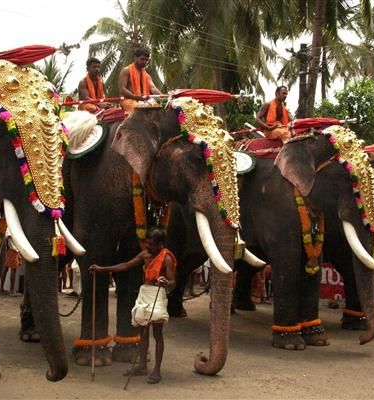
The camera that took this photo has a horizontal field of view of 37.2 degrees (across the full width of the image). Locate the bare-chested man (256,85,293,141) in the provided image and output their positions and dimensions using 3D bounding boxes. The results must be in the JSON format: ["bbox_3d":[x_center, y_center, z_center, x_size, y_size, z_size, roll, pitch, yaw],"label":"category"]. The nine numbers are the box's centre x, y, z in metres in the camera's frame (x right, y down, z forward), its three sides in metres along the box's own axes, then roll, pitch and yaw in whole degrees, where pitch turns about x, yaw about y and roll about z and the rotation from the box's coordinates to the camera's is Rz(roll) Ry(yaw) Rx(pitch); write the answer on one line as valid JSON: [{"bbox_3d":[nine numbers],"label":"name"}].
[{"bbox_3d":[1.322,-1.278,8.200,0.580,0.850,0.620,4,-6,-43],"label":"bare-chested man"}]

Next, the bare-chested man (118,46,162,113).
[{"bbox_3d":[-0.578,-1.441,6.750,0.580,0.880,0.620,3,-6,-37],"label":"bare-chested man"}]

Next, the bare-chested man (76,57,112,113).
[{"bbox_3d":[-1.233,-1.513,7.400,0.580,0.850,0.620,4,-6,-40],"label":"bare-chested man"}]

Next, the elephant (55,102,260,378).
[{"bbox_3d":[-1.080,0.438,6.967,3.850,3.060,1.400,-4,-6,44],"label":"elephant"}]

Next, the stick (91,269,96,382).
[{"bbox_3d":[-0.991,1.312,5.895,0.030,1.180,0.030,0,-4,0],"label":"stick"}]

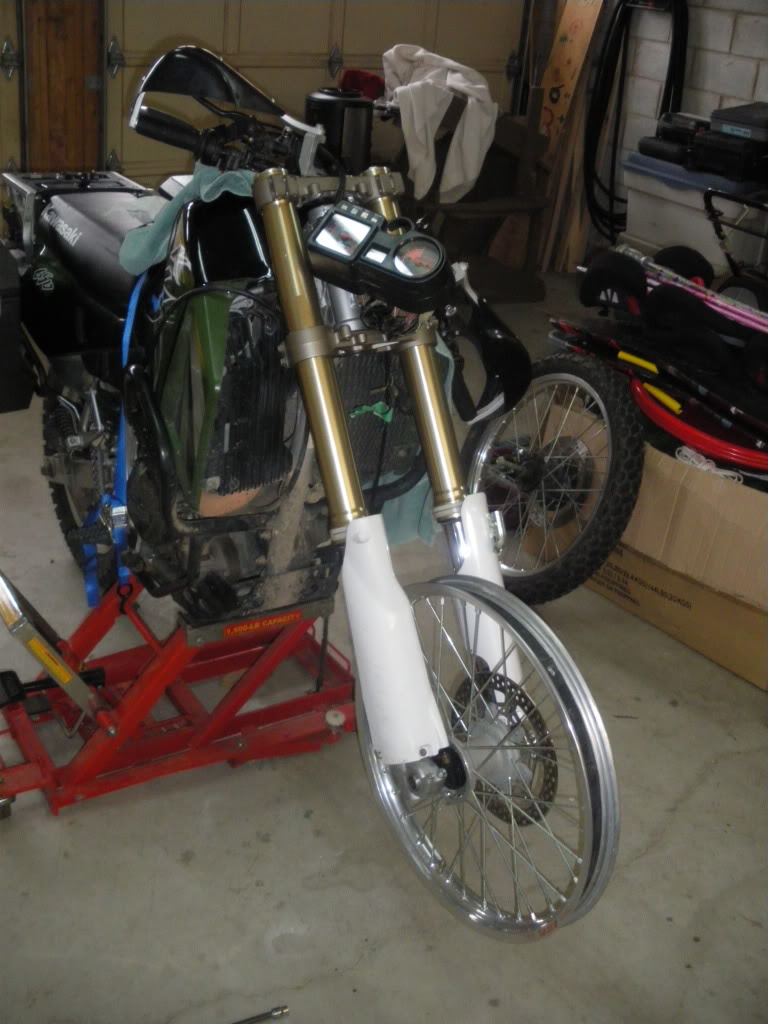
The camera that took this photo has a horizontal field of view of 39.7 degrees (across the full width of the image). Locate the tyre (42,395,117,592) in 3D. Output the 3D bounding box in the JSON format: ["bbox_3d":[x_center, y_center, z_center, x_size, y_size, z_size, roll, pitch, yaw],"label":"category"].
[{"bbox_3d":[-0.732,-0.080,2.808,0.130,0.640,0.640,-13,32,-33],"label":"tyre"}]

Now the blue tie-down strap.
[{"bbox_3d":[-0.529,-0.124,2.068,0.125,0.704,0.090,-13,32,-33],"label":"blue tie-down strap"}]

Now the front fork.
[{"bbox_3d":[0.018,-0.072,1.701,0.285,0.995,0.140,-11,-2,-34],"label":"front fork"}]

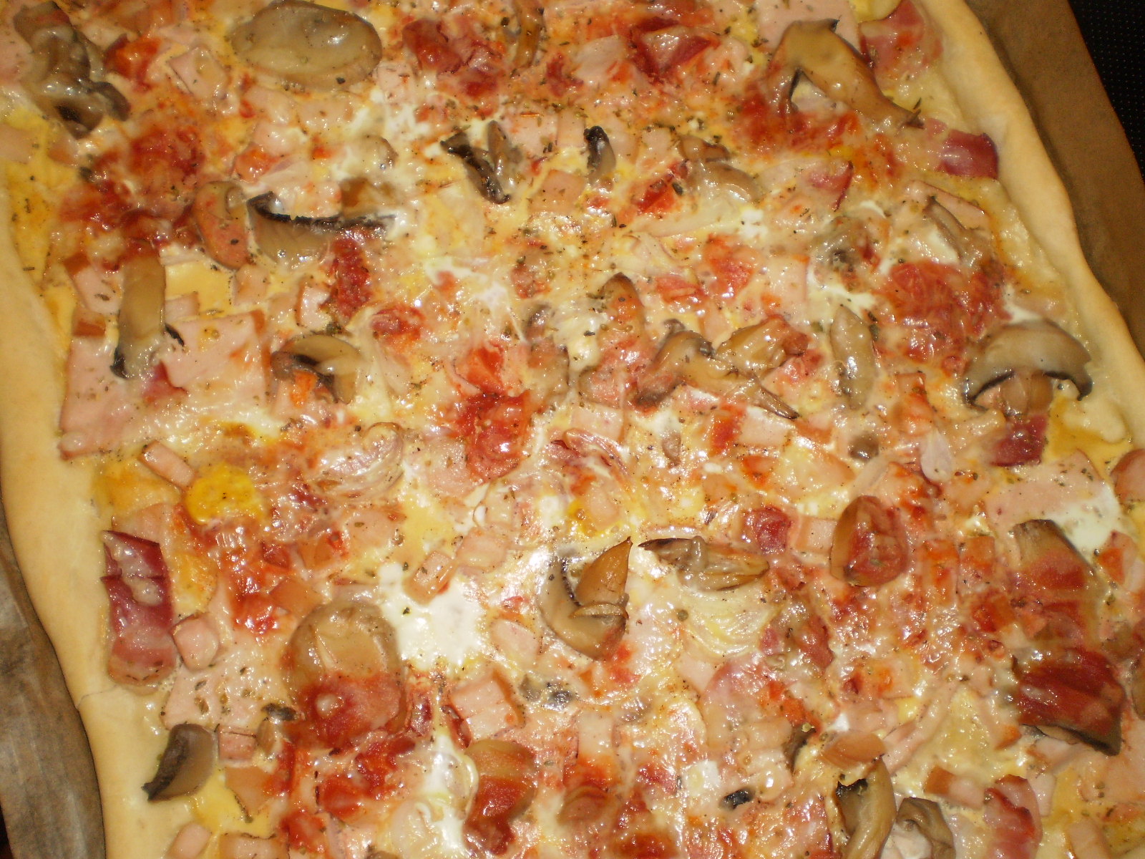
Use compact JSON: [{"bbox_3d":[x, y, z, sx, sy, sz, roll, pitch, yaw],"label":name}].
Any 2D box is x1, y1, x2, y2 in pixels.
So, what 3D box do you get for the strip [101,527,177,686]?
[{"bbox_3d":[-0.133,0.055,0.365,0.021,0.008,0.046,-10,76,-2],"label":"strip"}]

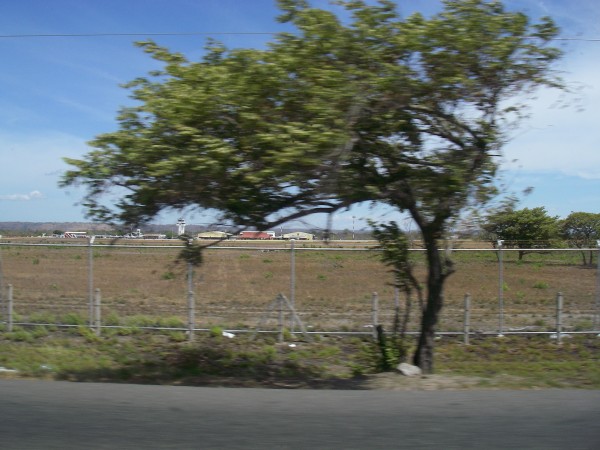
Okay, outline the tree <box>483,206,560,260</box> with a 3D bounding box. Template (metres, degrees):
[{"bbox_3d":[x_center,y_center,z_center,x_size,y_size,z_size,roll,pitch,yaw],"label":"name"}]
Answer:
[{"bbox_3d":[25.220,0.945,75.000,8.600,6.100,8.000,0,-1,19],"label":"tree"}]

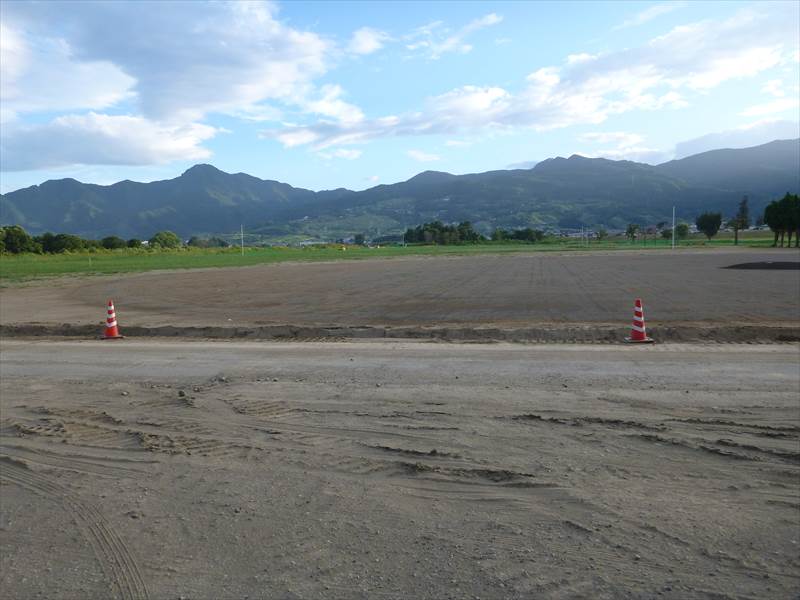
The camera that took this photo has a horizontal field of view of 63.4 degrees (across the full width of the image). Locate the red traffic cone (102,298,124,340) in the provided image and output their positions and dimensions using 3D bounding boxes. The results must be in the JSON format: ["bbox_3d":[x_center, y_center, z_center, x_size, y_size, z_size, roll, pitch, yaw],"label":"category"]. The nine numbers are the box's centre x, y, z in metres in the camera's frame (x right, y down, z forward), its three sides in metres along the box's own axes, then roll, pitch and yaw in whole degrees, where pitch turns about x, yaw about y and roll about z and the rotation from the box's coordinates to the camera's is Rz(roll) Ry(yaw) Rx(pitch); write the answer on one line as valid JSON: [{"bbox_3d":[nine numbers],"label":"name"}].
[{"bbox_3d":[-5.230,0.332,11.718,0.385,0.700,0.385,-3,6,-27],"label":"red traffic cone"}]

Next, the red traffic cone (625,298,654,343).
[{"bbox_3d":[3.953,0.329,10.689,0.385,0.700,0.385,-2,5,8],"label":"red traffic cone"}]

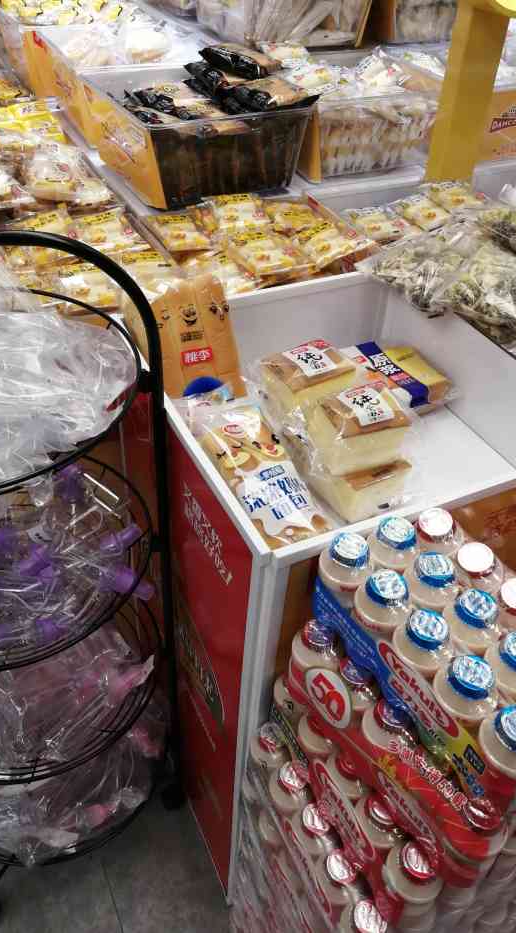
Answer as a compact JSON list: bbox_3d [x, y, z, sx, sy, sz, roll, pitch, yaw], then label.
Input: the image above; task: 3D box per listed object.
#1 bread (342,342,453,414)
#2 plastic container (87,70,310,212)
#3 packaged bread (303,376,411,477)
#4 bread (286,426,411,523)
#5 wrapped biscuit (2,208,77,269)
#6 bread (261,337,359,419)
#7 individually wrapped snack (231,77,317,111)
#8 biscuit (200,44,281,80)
[{"bbox_3d":[0.184,-0.122,1.002,0.113,0.042,0.119,-16,46,-21],"label":"bread"},{"bbox_3d":[-0.094,-0.550,1.199,0.275,0.133,0.275,-16,46,-21],"label":"plastic container"},{"bbox_3d":[0.112,-0.039,0.819,0.091,0.054,0.075,-14,45,-19],"label":"packaged bread"},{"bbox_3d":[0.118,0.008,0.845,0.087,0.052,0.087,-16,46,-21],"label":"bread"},{"bbox_3d":[-0.306,-0.319,1.016,0.091,0.022,0.101,-25,49,-28],"label":"wrapped biscuit"},{"bbox_3d":[0.062,-0.099,0.881,0.098,0.054,0.075,-16,46,-21],"label":"bread"},{"bbox_3d":[0.023,-0.572,1.109,0.116,0.030,0.069,-16,46,-21],"label":"individually wrapped snack"},{"bbox_3d":[-0.033,-0.617,1.115,0.116,0.030,0.066,15,43,12],"label":"biscuit"}]

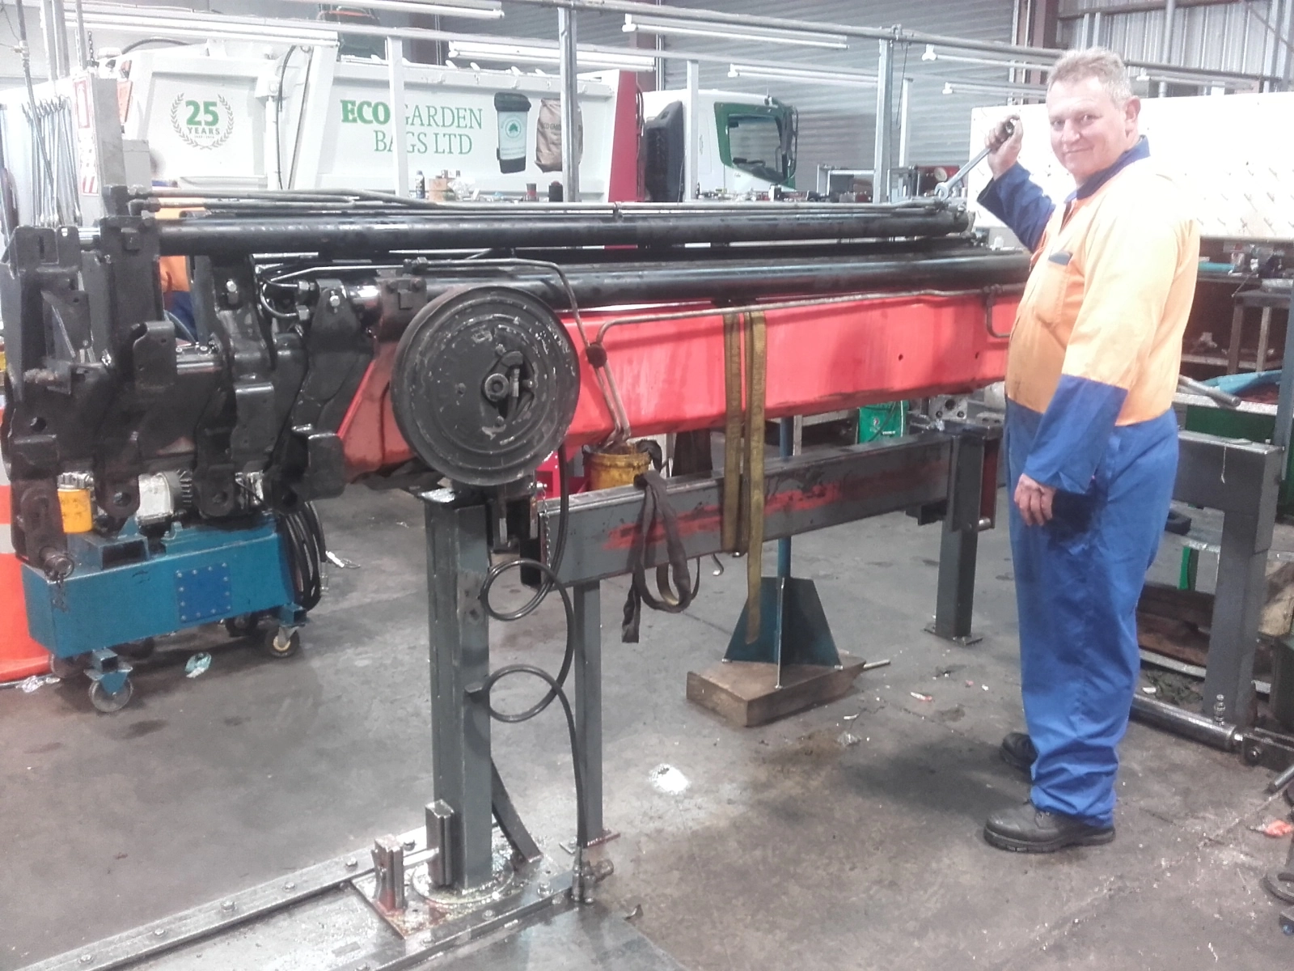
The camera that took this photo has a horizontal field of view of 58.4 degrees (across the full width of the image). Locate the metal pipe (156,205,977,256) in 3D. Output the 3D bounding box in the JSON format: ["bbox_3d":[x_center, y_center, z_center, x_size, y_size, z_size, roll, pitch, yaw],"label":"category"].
[{"bbox_3d":[0.094,-0.767,3.474,3.046,0.120,0.110,-11,17,-40],"label":"metal pipe"}]

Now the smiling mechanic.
[{"bbox_3d":[1.010,-0.081,2.759,0.500,1.790,0.600,0,13,0],"label":"smiling mechanic"}]

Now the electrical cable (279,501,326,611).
[{"bbox_3d":[-1.181,0.255,4.015,0.090,0.340,0.220,-11,17,-40],"label":"electrical cable"}]

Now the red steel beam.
[{"bbox_3d":[0.347,-0.365,3.342,2.746,0.315,0.200,-11,17,-40],"label":"red steel beam"}]

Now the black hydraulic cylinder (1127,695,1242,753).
[{"bbox_3d":[1.474,0.660,3.347,0.080,0.090,0.450,-11,17,-40],"label":"black hydraulic cylinder"}]

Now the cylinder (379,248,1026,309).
[{"bbox_3d":[0.486,-0.618,3.409,2.792,0.100,0.100,-11,17,-40],"label":"cylinder"}]

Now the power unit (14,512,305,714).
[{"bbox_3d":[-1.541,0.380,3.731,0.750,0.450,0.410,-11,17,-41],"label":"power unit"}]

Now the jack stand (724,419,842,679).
[{"bbox_3d":[0.424,0.169,3.533,0.360,0.800,0.360,2,13,8],"label":"jack stand"}]

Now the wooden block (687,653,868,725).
[{"bbox_3d":[0.403,0.603,3.606,0.500,0.080,0.270,-10,16,-37],"label":"wooden block"}]

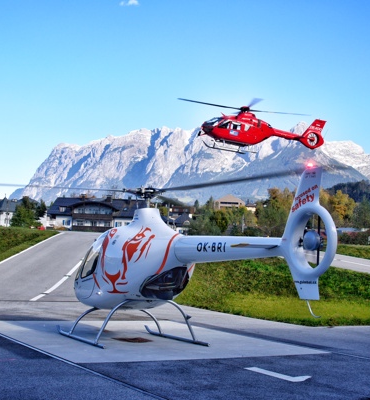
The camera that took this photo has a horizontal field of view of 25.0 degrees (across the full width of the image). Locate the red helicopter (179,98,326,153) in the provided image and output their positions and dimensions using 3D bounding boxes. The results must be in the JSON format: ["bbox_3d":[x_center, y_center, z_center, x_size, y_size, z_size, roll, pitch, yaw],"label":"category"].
[{"bbox_3d":[5.248,-5.302,63.117,12.000,3.500,10.000,7,1,-20],"label":"red helicopter"}]

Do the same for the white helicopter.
[{"bbox_3d":[0.051,0.888,11.219,1.700,2.370,6.300,5,-4,-28],"label":"white helicopter"}]

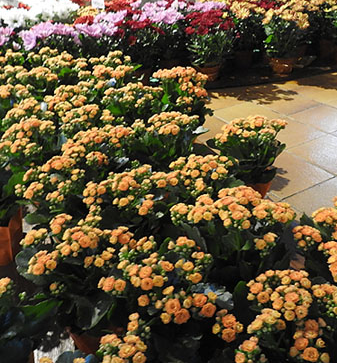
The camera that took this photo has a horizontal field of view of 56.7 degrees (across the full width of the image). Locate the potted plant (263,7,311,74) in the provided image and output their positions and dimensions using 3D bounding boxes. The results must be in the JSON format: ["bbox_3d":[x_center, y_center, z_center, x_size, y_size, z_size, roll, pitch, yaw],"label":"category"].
[{"bbox_3d":[0.800,-0.936,2.118,0.330,0.400,0.320,-2,34,0],"label":"potted plant"}]

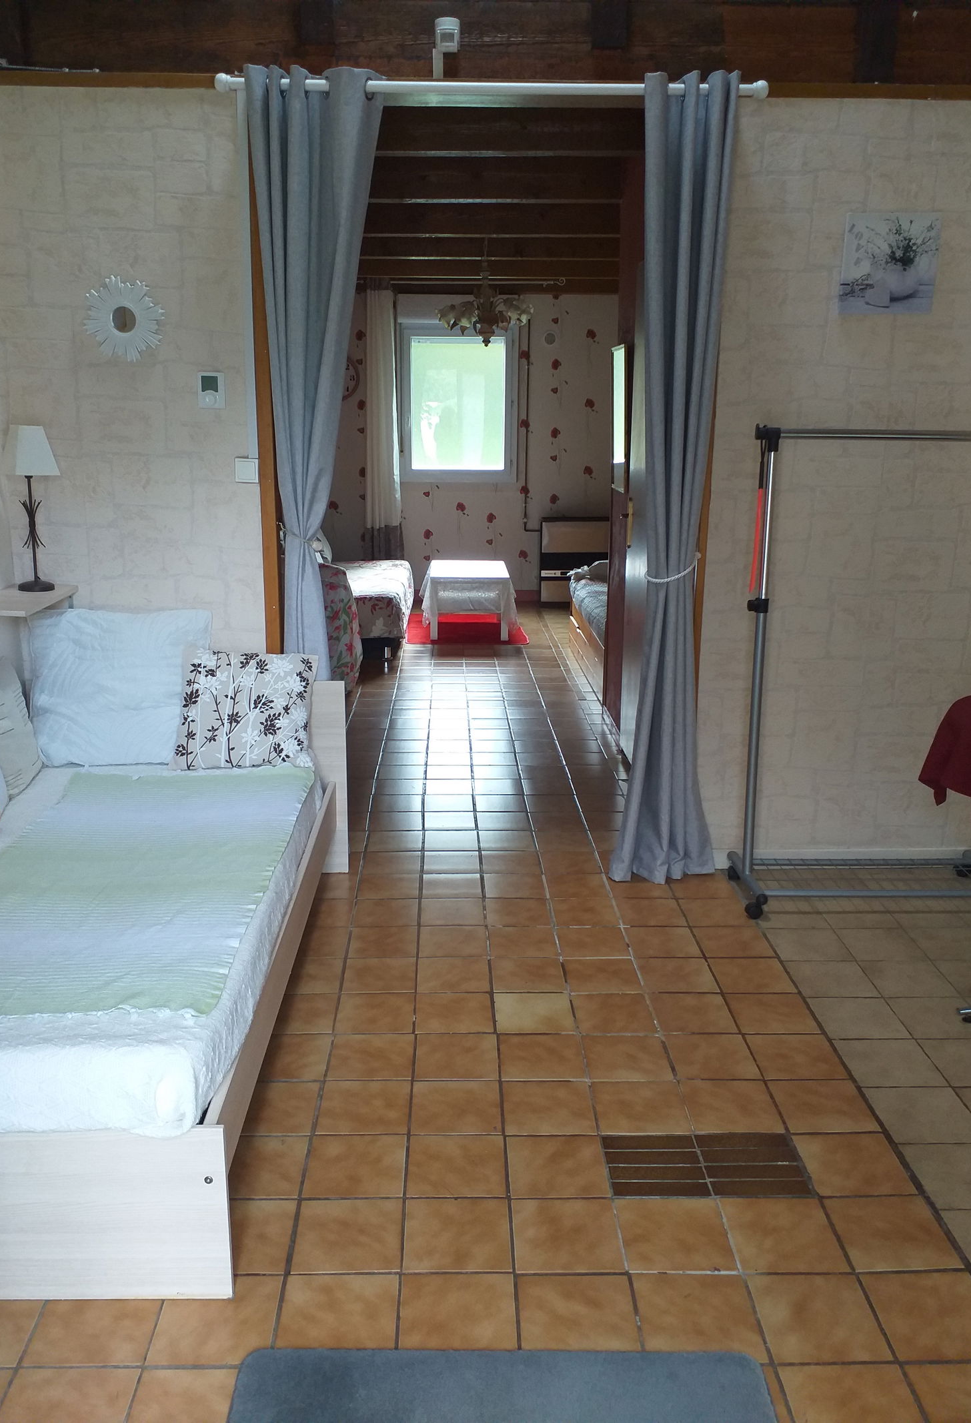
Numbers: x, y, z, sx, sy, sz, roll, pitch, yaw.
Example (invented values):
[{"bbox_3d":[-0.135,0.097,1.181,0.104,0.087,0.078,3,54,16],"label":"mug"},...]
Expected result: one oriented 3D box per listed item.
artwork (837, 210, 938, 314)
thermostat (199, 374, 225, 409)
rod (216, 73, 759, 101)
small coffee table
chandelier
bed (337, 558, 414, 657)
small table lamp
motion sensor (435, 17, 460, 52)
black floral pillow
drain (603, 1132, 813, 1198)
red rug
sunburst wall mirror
[{"bbox_3d":[1.230,-1.362,3.248,0.286,0.290,0.020,0,15,-1],"label":"artwork"},{"bbox_3d":[-0.848,-0.995,3.316,0.083,0.104,0.026,0,15,-1],"label":"thermostat"},{"bbox_3d":[0.017,-1.774,3.035,1.570,0.055,0.060,0,15,-1],"label":"rod"},{"bbox_3d":[-0.119,-0.859,8.089,0.630,0.453,0.950,0,15,-1],"label":"small coffee table"},{"bbox_3d":[0.001,-2.418,6.234,0.565,0.559,0.565,0,15,-1],"label":"chandelier"},{"bbox_3d":[-1.011,-0.794,7.855,0.920,0.440,1.870,0,15,-1],"label":"bed"},{"bbox_3d":[-1.402,-0.630,3.317,0.155,0.500,0.155,-10,18,-33],"label":"small table lamp"},{"bbox_3d":[-0.109,-1.932,3.053,0.069,0.087,0.050,0,15,-1],"label":"motion sensor"},{"bbox_3d":[-0.768,-0.002,3.410,0.420,0.380,0.130,0,-5,-1],"label":"black floral pillow"},{"bbox_3d":[0.467,0.969,2.283,0.410,0.010,0.205,0,15,-1],"label":"drain"},{"bbox_3d":[-0.133,-0.640,8.123,0.865,0.012,1.170,0,15,-1],"label":"red rug"},{"bbox_3d":[-1.099,-1.199,3.257,0.242,0.248,0.020,0,15,-1],"label":"sunburst wall mirror"}]

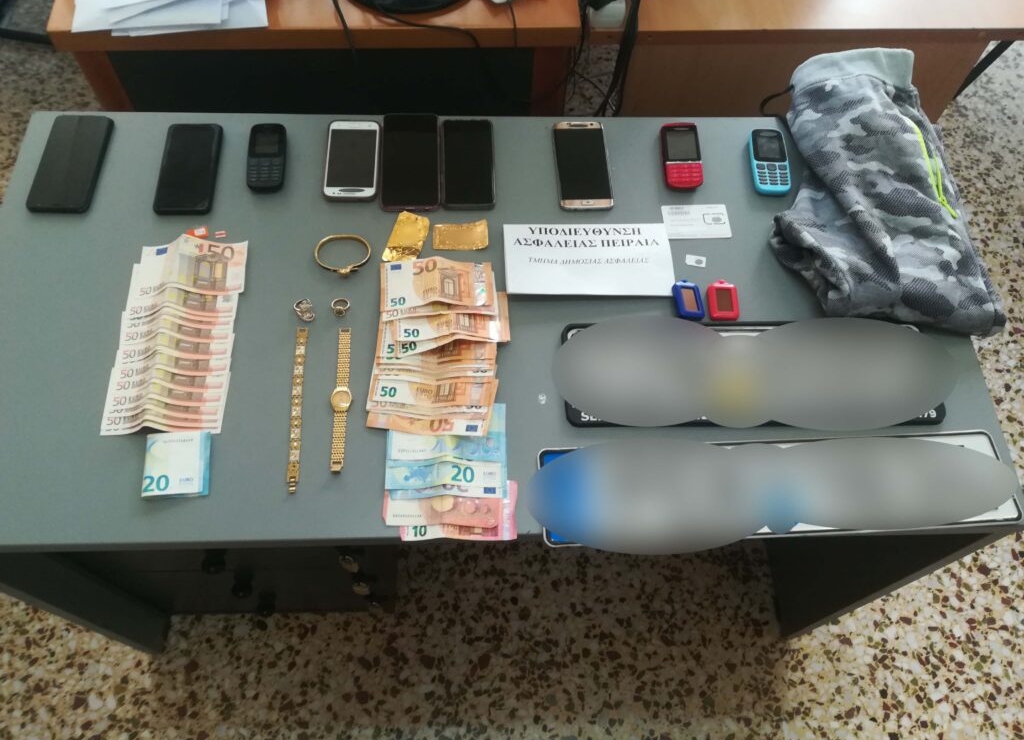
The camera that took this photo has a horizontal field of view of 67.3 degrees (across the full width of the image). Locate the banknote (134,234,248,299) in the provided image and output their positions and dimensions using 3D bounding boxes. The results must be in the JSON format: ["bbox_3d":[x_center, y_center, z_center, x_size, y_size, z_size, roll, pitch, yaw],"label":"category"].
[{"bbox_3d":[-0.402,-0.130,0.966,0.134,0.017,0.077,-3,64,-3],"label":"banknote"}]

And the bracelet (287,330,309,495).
[{"bbox_3d":[-0.248,0.043,0.891,0.013,0.004,0.210,-3,64,-3],"label":"bracelet"}]

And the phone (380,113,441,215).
[{"bbox_3d":[-0.137,-0.283,1.041,0.078,0.010,0.166,-2,63,-3],"label":"phone"}]

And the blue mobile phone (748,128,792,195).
[{"bbox_3d":[0.353,-0.284,1.052,0.048,0.014,0.111,2,63,0],"label":"blue mobile phone"}]

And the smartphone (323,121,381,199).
[{"bbox_3d":[-0.217,-0.287,1.053,0.069,0.009,0.134,-1,64,-2],"label":"smartphone"}]

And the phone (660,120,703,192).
[{"bbox_3d":[0.233,-0.292,1.054,0.048,0.013,0.111,0,63,-1],"label":"phone"}]

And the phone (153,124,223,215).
[{"bbox_3d":[-0.430,-0.268,1.026,0.073,0.010,0.152,-2,63,-2],"label":"phone"}]

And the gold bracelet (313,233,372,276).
[{"bbox_3d":[-0.213,-0.146,0.974,0.072,0.007,0.061,0,63,-1],"label":"gold bracelet"}]

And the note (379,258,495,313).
[{"bbox_3d":[-0.091,-0.105,0.943,0.138,0.014,0.076,-1,59,-2],"label":"note"}]

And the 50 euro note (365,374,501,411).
[{"bbox_3d":[-0.093,0.006,0.905,0.140,0.011,0.077,3,64,0],"label":"50 euro note"}]

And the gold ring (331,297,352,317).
[{"bbox_3d":[-0.212,-0.078,0.948,0.021,0.011,0.024,-1,64,-2],"label":"gold ring"}]

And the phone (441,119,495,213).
[{"bbox_3d":[-0.059,-0.283,1.054,0.070,0.009,0.150,-1,64,-2],"label":"phone"}]

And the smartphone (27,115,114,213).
[{"bbox_3d":[-0.596,-0.280,1.042,0.076,0.009,0.160,-1,64,-1],"label":"smartphone"}]

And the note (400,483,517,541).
[{"bbox_3d":[-0.056,0.149,0.828,0.123,0.008,0.066,-1,63,-2],"label":"note"}]

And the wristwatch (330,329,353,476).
[{"bbox_3d":[-0.196,0.032,0.884,0.024,0.008,0.182,-2,63,-2],"label":"wristwatch"}]

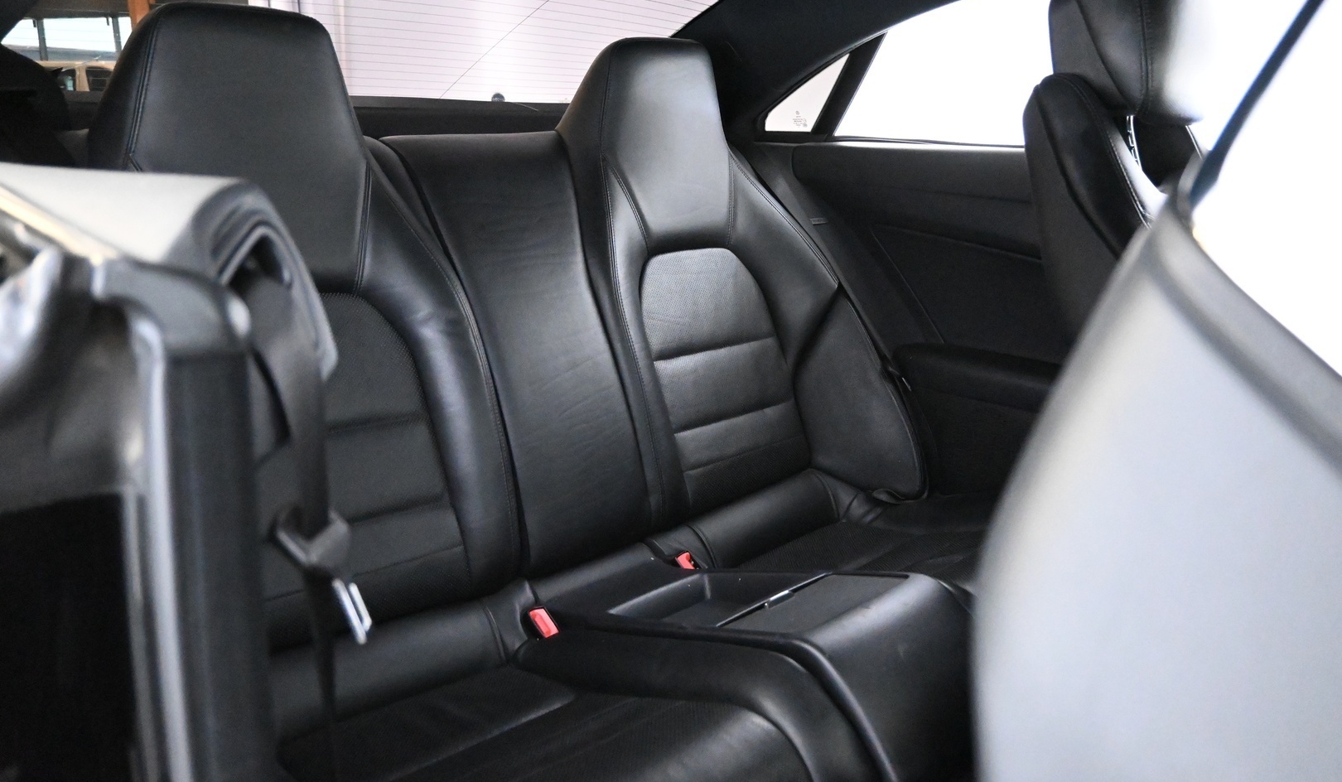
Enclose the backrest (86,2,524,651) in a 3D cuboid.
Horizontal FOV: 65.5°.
[{"bbox_3d":[-0.424,-0.069,1.214,0.445,0.770,0.252,-14,0,-43],"label":"backrest"}]

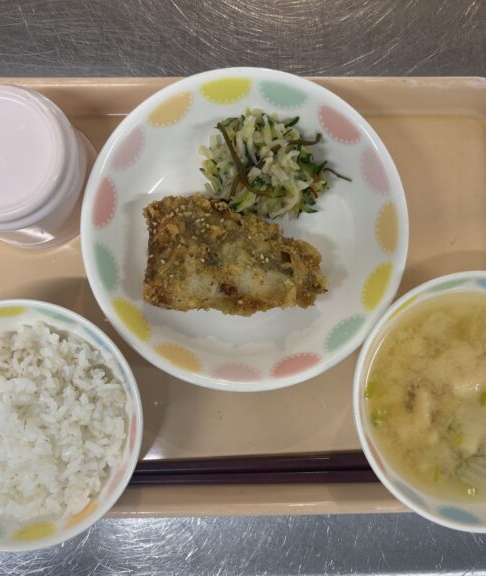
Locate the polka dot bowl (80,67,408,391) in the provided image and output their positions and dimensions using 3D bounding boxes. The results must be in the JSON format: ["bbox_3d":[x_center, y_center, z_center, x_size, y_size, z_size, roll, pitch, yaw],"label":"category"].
[{"bbox_3d":[0.001,-0.033,0.339,0.181,0.040,0.181,0,87,-1],"label":"polka dot bowl"}]

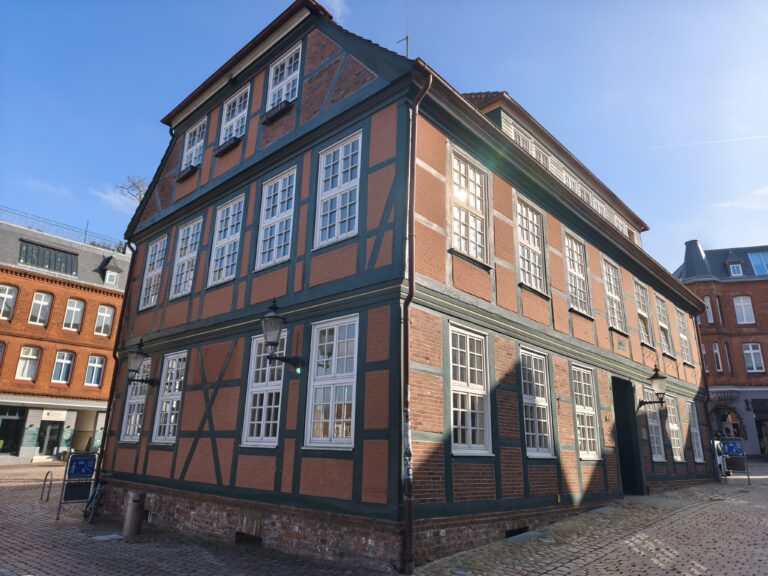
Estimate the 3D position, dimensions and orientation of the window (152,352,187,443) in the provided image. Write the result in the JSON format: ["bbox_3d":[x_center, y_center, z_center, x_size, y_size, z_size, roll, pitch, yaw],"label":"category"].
[{"bbox_3d":[-5.039,2.585,12.117,1.180,2.116,0.170,-14,-23,40],"label":"window"}]

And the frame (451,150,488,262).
[{"bbox_3d":[1.706,-1.574,10.069,0.150,2.156,1.250,-14,-24,41],"label":"frame"}]

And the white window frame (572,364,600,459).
[{"bbox_3d":[4.958,3.039,12.539,0.150,2.201,1.259,-14,-24,41],"label":"white window frame"}]

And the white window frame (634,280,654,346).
[{"bbox_3d":[8.677,0.908,16.996,0.170,2.109,1.230,-14,-24,41],"label":"white window frame"}]

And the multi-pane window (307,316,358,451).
[{"bbox_3d":[-0.875,1.621,8.834,1.235,2.199,0.150,-14,-24,40],"label":"multi-pane window"}]

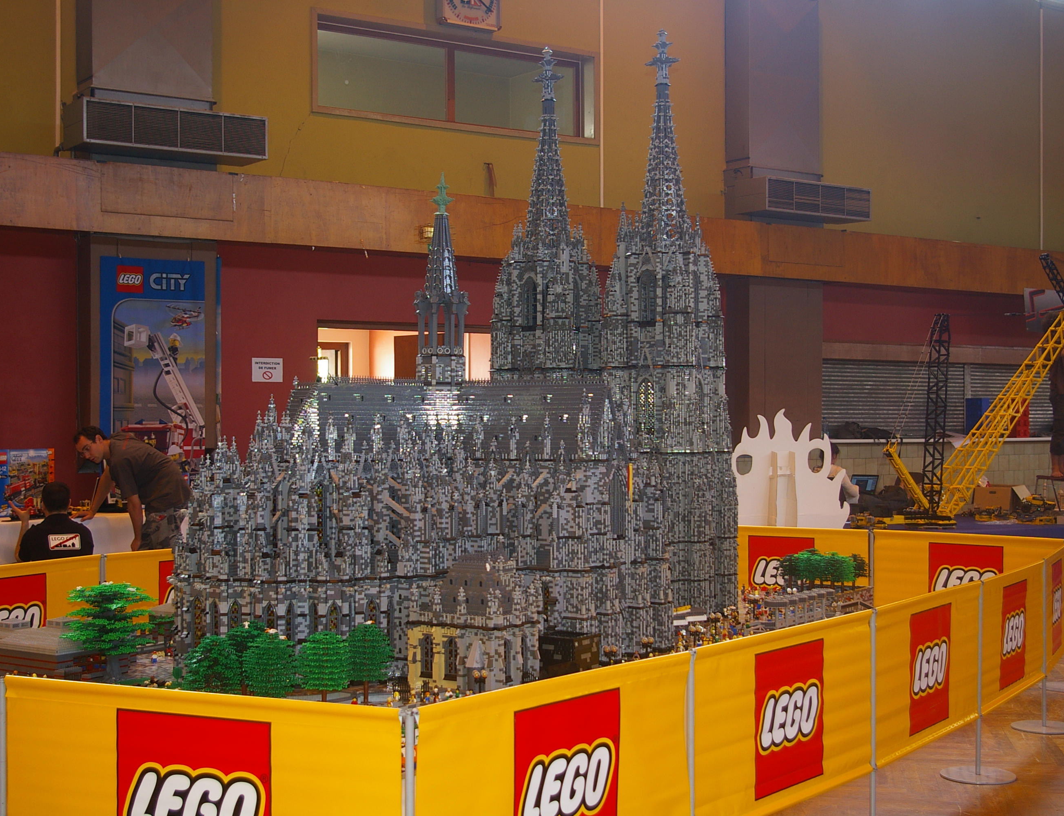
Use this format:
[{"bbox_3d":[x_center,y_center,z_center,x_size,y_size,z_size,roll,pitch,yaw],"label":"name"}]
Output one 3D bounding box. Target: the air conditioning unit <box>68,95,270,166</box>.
[{"bbox_3d":[-2.958,-2.215,12.692,1.534,0.345,0.540,0,0,-34],"label":"air conditioning unit"}]

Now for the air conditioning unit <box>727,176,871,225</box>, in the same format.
[{"bbox_3d":[2.868,-2.184,16.616,1.504,0.328,0.540,0,0,-34],"label":"air conditioning unit"}]

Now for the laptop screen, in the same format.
[{"bbox_3d":[3.419,0.788,16.100,0.310,0.225,0.030,0,-20,38],"label":"laptop screen"}]

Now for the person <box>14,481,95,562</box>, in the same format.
[{"bbox_3d":[-3.130,0.996,10.280,0.550,1.040,0.600,0,0,-30],"label":"person"}]

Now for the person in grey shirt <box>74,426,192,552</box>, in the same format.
[{"bbox_3d":[-2.670,0.807,10.500,0.740,1.400,0.560,0,0,-26],"label":"person in grey shirt"}]

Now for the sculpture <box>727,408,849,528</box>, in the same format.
[{"bbox_3d":[1.981,0.765,12.100,1.130,1.500,0.250,0,0,-28],"label":"sculpture"}]

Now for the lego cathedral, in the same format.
[{"bbox_3d":[-0.285,-0.427,6.770,1.900,2.810,3.000,0,0,33],"label":"lego cathedral"}]

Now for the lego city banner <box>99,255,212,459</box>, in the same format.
[{"bbox_3d":[-3.107,-0.273,12.859,0.901,1.900,0.040,0,0,-34],"label":"lego city banner"}]

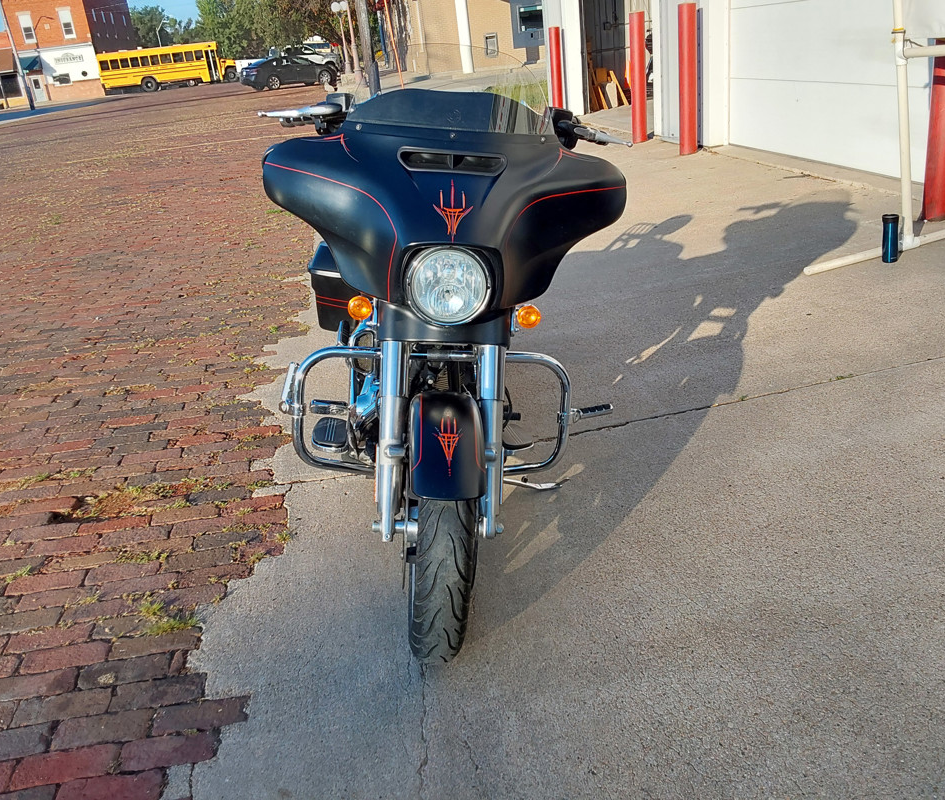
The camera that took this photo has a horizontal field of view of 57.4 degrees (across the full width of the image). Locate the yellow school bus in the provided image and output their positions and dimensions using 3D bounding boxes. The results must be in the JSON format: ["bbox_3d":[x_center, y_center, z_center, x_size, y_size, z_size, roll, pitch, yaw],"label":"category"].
[{"bbox_3d":[-22.842,-25.088,65.172,9.800,2.950,2.440,-10,23,-9],"label":"yellow school bus"}]

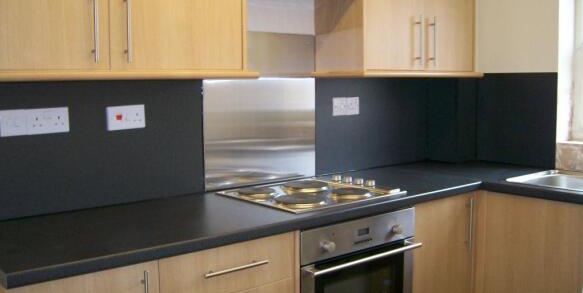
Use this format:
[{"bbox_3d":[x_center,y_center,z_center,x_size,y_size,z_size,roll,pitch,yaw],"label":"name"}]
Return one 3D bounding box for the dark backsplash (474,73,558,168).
[{"bbox_3d":[1.183,-0.142,3.120,0.030,0.482,0.450,-5,8,-39],"label":"dark backsplash"}]

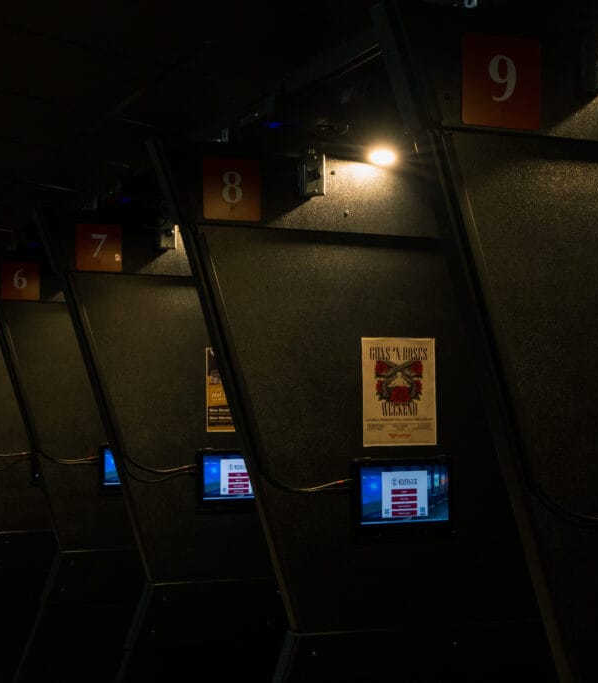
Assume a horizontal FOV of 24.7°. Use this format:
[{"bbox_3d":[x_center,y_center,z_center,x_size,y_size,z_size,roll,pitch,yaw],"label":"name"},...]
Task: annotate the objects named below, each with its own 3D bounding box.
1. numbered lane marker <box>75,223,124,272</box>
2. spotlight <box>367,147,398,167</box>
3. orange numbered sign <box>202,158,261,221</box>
[{"bbox_3d":[-0.648,-0.305,4.445,0.158,0.158,0.010,1,-3,-23],"label":"numbered lane marker"},{"bbox_3d":[0.208,-0.466,3.410,0.075,0.050,0.075,1,-3,-23],"label":"spotlight"},{"bbox_3d":[-0.159,-0.374,3.359,0.158,0.158,0.010,1,-3,-23],"label":"orange numbered sign"}]

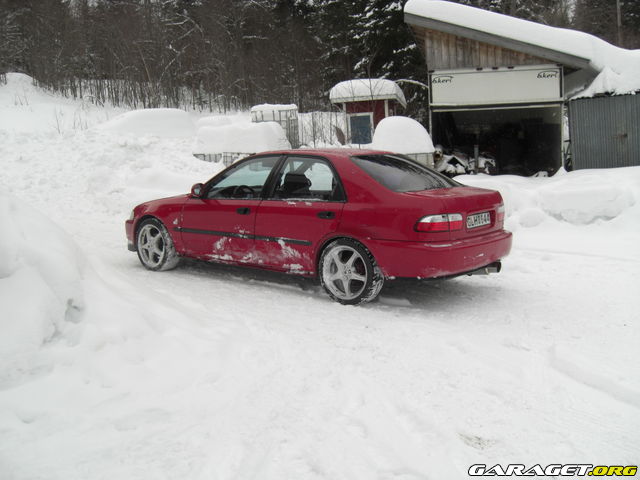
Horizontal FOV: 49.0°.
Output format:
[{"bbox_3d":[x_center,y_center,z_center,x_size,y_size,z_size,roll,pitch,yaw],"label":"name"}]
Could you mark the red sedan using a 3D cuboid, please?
[{"bbox_3d":[-0.263,-0.284,7.500,4.390,1.360,1.710,6,9,37],"label":"red sedan"}]

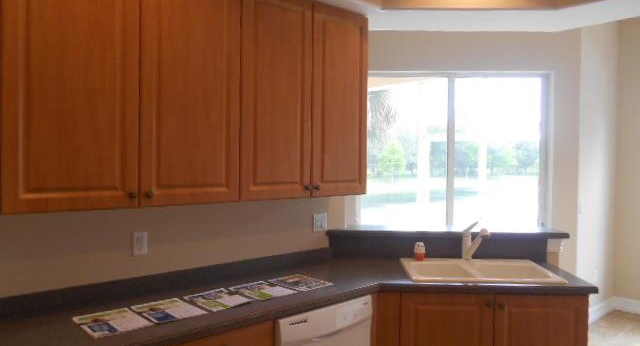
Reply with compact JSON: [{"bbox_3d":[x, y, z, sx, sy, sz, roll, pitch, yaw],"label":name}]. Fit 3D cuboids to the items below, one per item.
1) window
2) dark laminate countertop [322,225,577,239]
[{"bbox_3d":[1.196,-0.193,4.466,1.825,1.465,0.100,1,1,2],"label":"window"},{"bbox_3d":[0.842,0.404,3.333,1.581,0.038,0.344,1,1,2],"label":"dark laminate countertop"}]

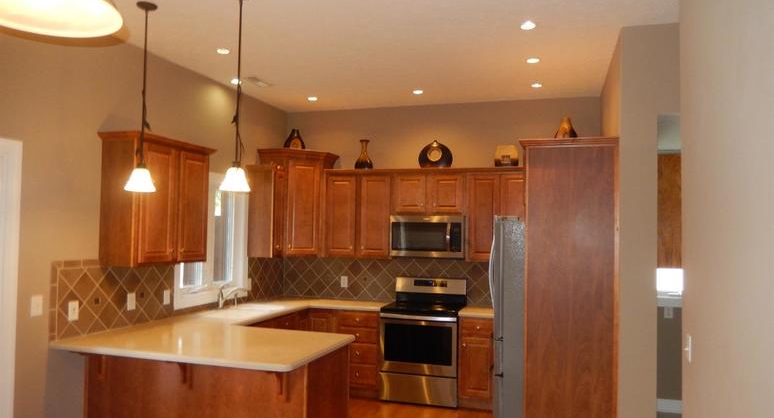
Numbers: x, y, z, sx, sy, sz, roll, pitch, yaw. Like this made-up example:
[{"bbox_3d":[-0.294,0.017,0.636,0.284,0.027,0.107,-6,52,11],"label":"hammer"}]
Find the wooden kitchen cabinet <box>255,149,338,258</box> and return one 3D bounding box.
[{"bbox_3d":[-1.043,-0.036,6.327,0.890,1.145,0.690,3,-3,-28],"label":"wooden kitchen cabinet"}]

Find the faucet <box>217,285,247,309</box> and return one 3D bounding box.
[{"bbox_3d":[-1.454,0.840,5.265,0.290,0.220,0.075,0,-3,17],"label":"faucet"}]

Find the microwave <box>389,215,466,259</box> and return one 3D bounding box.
[{"bbox_3d":[0.447,0.289,5.770,0.760,0.415,0.385,1,-2,17],"label":"microwave"}]

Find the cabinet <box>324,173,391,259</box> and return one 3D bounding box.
[{"bbox_3d":[-0.266,0.065,6.022,0.755,0.918,0.345,1,-2,17],"label":"cabinet"}]

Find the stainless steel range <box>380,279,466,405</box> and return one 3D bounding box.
[{"bbox_3d":[0.391,1.328,5.686,0.760,1.185,0.700,0,-3,17],"label":"stainless steel range"}]

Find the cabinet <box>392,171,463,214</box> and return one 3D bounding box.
[{"bbox_3d":[0.468,-0.149,5.956,0.765,0.480,0.330,0,-3,17],"label":"cabinet"}]

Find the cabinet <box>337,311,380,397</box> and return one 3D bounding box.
[{"bbox_3d":[-0.201,1.447,5.800,0.475,0.876,0.620,1,-2,17],"label":"cabinet"}]

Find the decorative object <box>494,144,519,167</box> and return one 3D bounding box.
[{"bbox_3d":[1.224,-0.540,5.722,0.240,0.240,0.140,0,-3,17],"label":"decorative object"}]

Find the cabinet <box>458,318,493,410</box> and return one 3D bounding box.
[{"bbox_3d":[0.943,1.489,5.561,0.355,0.875,0.630,0,-3,17],"label":"cabinet"}]

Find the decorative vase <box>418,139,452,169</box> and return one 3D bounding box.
[{"bbox_3d":[0.506,-0.557,5.800,0.363,0.319,0.120,1,-2,17],"label":"decorative vase"}]

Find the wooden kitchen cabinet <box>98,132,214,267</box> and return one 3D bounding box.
[{"bbox_3d":[-1.704,-0.045,4.239,0.352,0.918,0.880,1,-2,17],"label":"wooden kitchen cabinet"}]

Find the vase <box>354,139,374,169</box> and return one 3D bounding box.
[{"bbox_3d":[-0.247,-0.577,6.040,0.209,0.337,0.210,1,-2,0],"label":"vase"}]

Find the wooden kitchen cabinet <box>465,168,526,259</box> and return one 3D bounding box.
[{"bbox_3d":[1.147,0.077,5.582,0.654,0.918,0.345,1,-2,17],"label":"wooden kitchen cabinet"}]

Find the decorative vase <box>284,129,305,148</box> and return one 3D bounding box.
[{"bbox_3d":[-1.032,-0.771,6.286,0.260,0.260,0.170,1,-3,0],"label":"decorative vase"}]

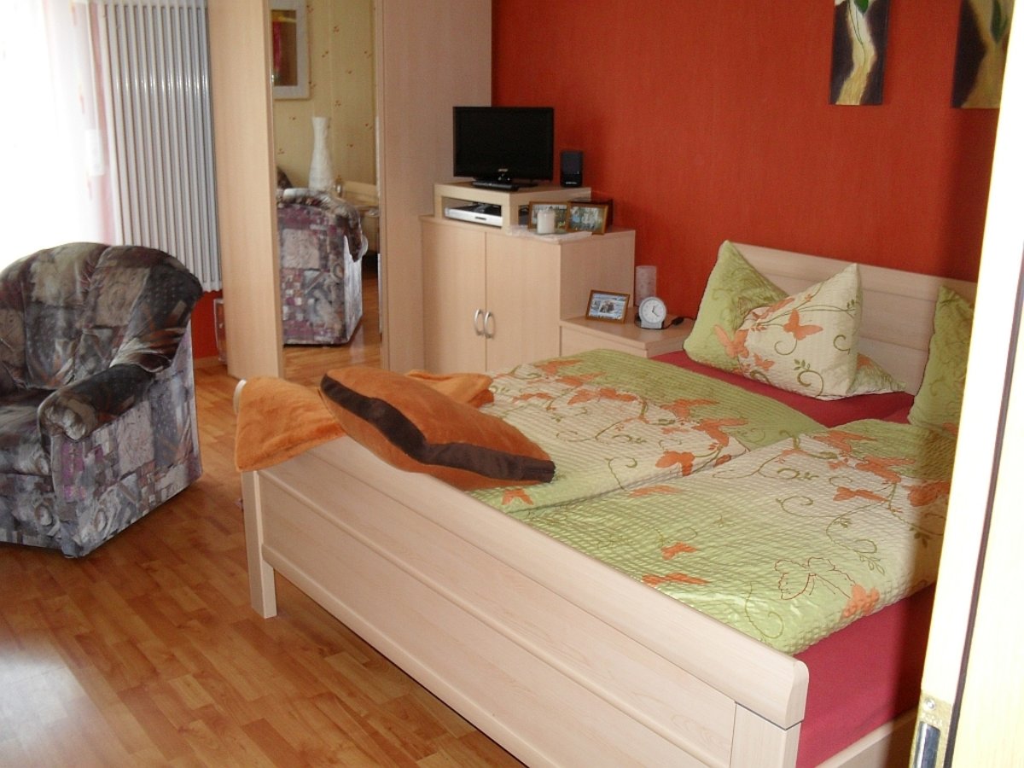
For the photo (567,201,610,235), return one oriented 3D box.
[{"bbox_3d":[0.322,-0.703,4.413,0.172,0.127,0.030,7,-1,20],"label":"photo"}]

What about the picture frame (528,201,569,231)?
[{"bbox_3d":[0.160,-0.726,4.493,0.168,0.124,0.030,4,-2,10],"label":"picture frame"}]

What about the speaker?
[{"bbox_3d":[0.277,-0.984,4.735,0.100,0.165,0.100,3,16,9],"label":"speaker"}]

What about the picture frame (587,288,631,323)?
[{"bbox_3d":[0.402,-0.316,4.289,0.170,0.126,0.030,9,0,28],"label":"picture frame"}]

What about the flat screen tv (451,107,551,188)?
[{"bbox_3d":[-0.039,-1.098,4.786,0.485,0.350,0.160,7,17,20],"label":"flat screen tv"}]

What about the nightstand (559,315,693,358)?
[{"bbox_3d":[0.523,0.034,4.318,0.451,0.573,0.514,-11,20,-37],"label":"nightstand"}]

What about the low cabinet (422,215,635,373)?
[{"bbox_3d":[0.048,-0.294,4.841,0.462,0.910,1.007,-11,20,-37],"label":"low cabinet"}]

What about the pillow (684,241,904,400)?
[{"bbox_3d":[0.964,-0.237,3.637,0.260,0.440,0.760,14,3,-41],"label":"pillow"}]

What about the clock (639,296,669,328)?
[{"bbox_3d":[0.569,-0.285,4.170,0.113,0.122,0.050,1,16,1],"label":"clock"}]

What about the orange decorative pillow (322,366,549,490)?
[{"bbox_3d":[-0.180,0.105,2.327,0.500,0.170,0.500,23,-9,-5],"label":"orange decorative pillow"}]

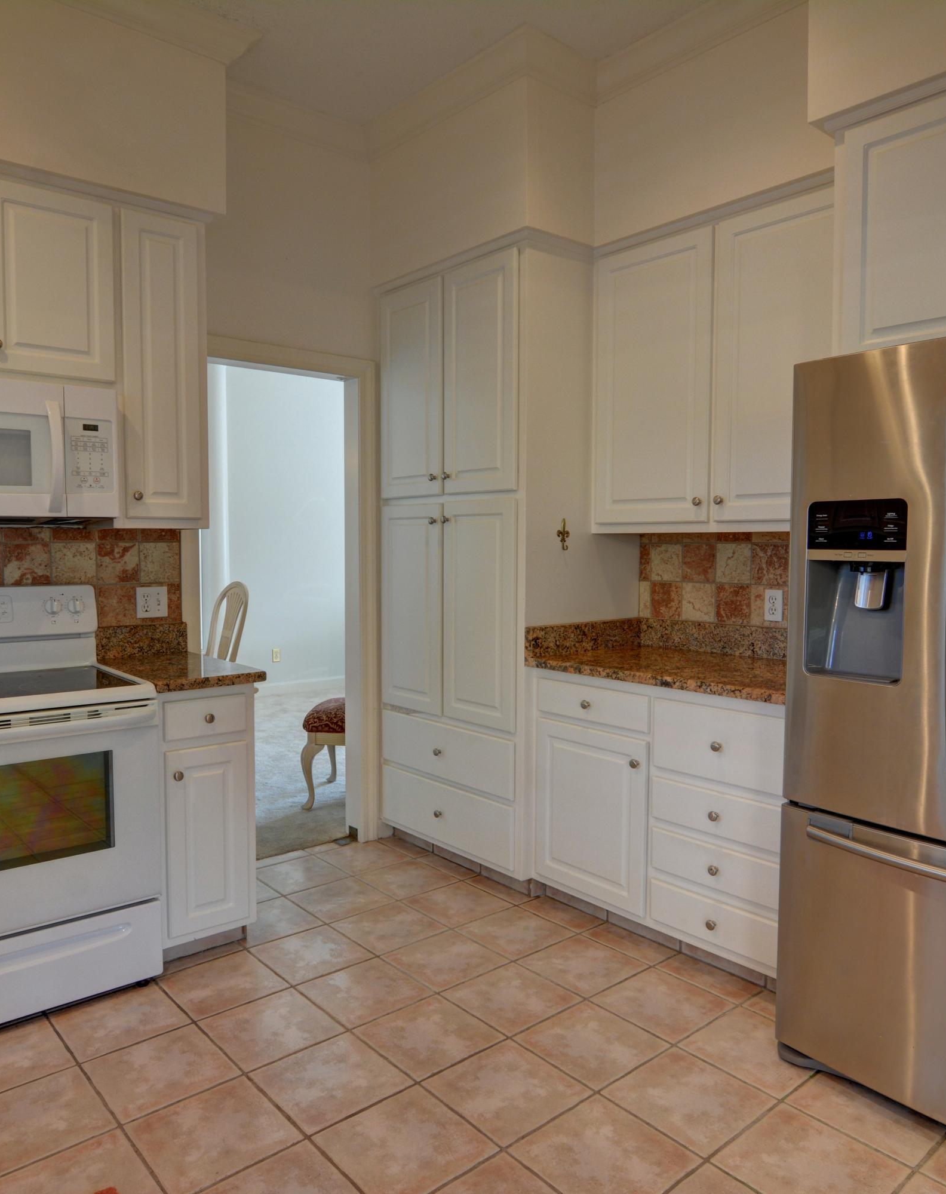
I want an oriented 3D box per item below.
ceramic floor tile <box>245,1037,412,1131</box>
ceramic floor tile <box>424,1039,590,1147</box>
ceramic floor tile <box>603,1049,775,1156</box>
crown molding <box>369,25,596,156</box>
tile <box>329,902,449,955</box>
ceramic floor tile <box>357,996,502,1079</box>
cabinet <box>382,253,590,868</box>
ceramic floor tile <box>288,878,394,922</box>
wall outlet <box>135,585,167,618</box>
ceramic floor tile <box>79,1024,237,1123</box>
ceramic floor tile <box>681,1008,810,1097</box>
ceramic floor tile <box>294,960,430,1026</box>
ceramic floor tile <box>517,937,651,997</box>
[{"bbox_3d":[-0.366,1.245,2.051,0.300,0.012,0.300,-3,5,-40],"label":"ceramic floor tile"},{"bbox_3d":[0.084,1.236,1.996,0.302,0.010,0.302,-2,4,-41],"label":"ceramic floor tile"},{"bbox_3d":[0.536,1.244,1.974,0.302,0.010,0.302,-3,5,-41],"label":"ceramic floor tile"},{"bbox_3d":[-0.023,-1.952,3.246,0.383,0.131,1.048,-3,4,-43],"label":"crown molding"},{"bbox_3d":[-0.301,1.193,2.869,0.300,0.012,0.300,-3,5,-40],"label":"tile"},{"bbox_3d":[-0.125,1.232,2.236,0.300,0.012,0.300,-3,5,-40],"label":"ceramic floor tile"},{"bbox_3d":[0.137,-0.109,3.515,0.720,2.440,0.896,-4,5,-43],"label":"cabinet"},{"bbox_3d":[-0.509,1.173,3.079,0.302,0.010,0.302,-3,5,-41],"label":"ceramic floor tile"},{"bbox_3d":[-1.225,0.021,3.040,0.115,0.114,0.010,-3,4,-41],"label":"wall outlet"},{"bbox_3d":[-0.818,1.245,2.090,0.300,0.012,0.300,-3,5,-40],"label":"ceramic floor tile"},{"bbox_3d":[0.773,1.230,2.157,0.302,0.010,0.302,-3,4,-41],"label":"ceramic floor tile"},{"bbox_3d":[-0.331,1.212,2.442,0.302,0.010,0.302,-3,5,-41],"label":"ceramic floor tile"},{"bbox_3d":[0.360,1.211,2.612,0.305,0.012,0.305,-3,4,-41],"label":"ceramic floor tile"}]

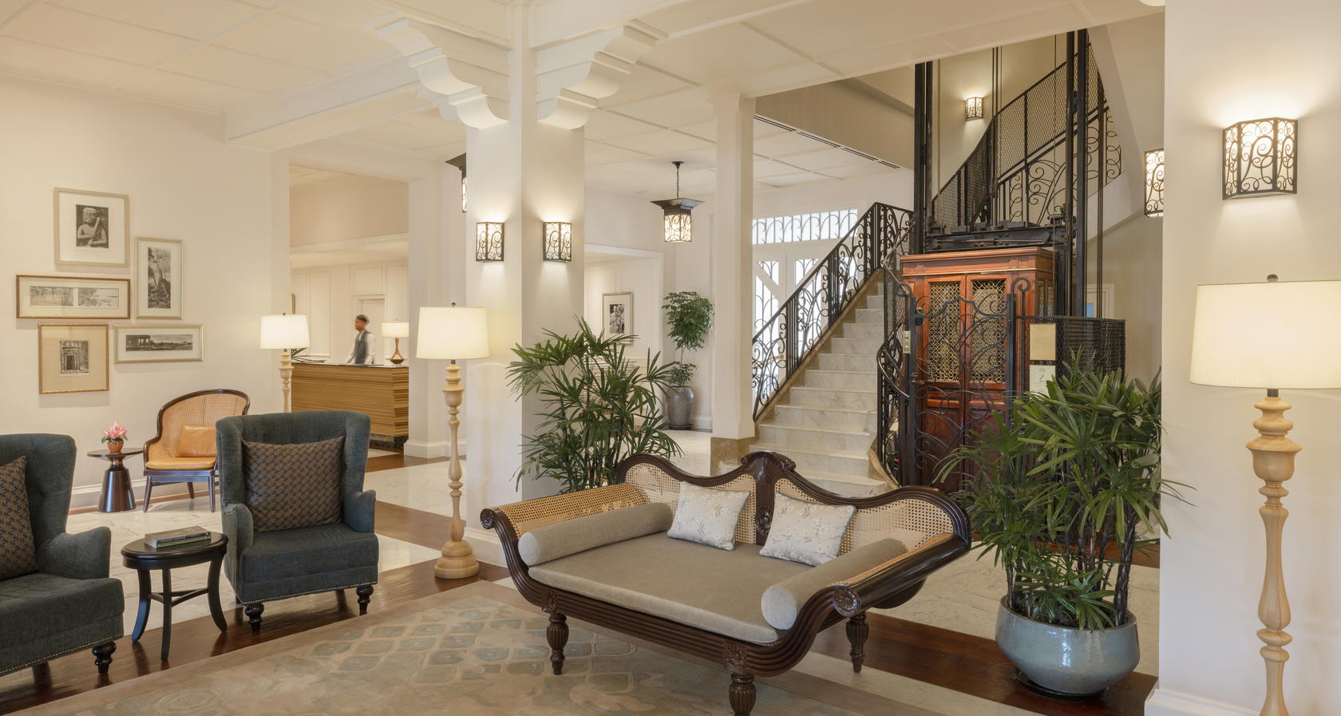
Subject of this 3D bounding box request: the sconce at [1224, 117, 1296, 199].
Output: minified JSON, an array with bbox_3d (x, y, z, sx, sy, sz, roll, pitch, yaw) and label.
[{"bbox_3d":[2.010,-0.681,2.931,0.213,0.243,0.095,1,2,39],"label":"sconce"}]

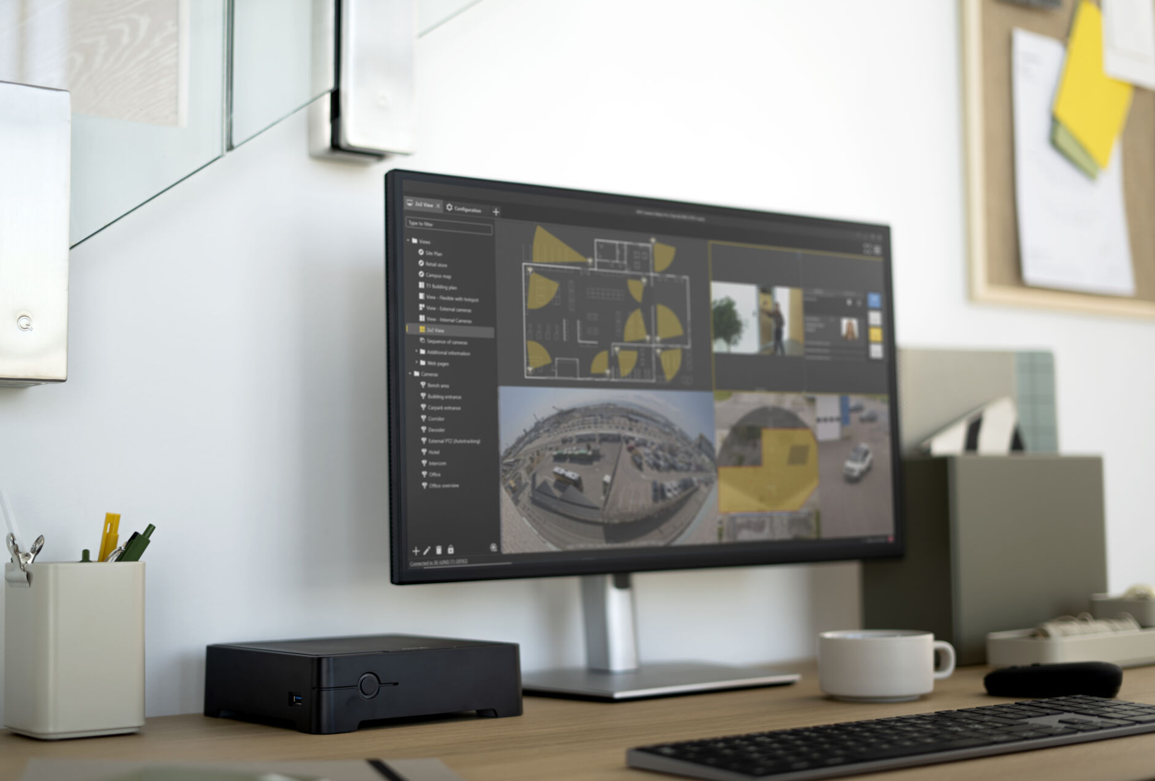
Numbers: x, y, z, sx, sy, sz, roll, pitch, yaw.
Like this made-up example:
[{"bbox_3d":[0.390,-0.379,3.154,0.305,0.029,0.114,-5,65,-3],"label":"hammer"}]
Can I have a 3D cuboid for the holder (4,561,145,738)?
[{"bbox_3d":[-0.378,0.192,1.224,0.081,0.124,0.082,3,-6,-37],"label":"holder"}]

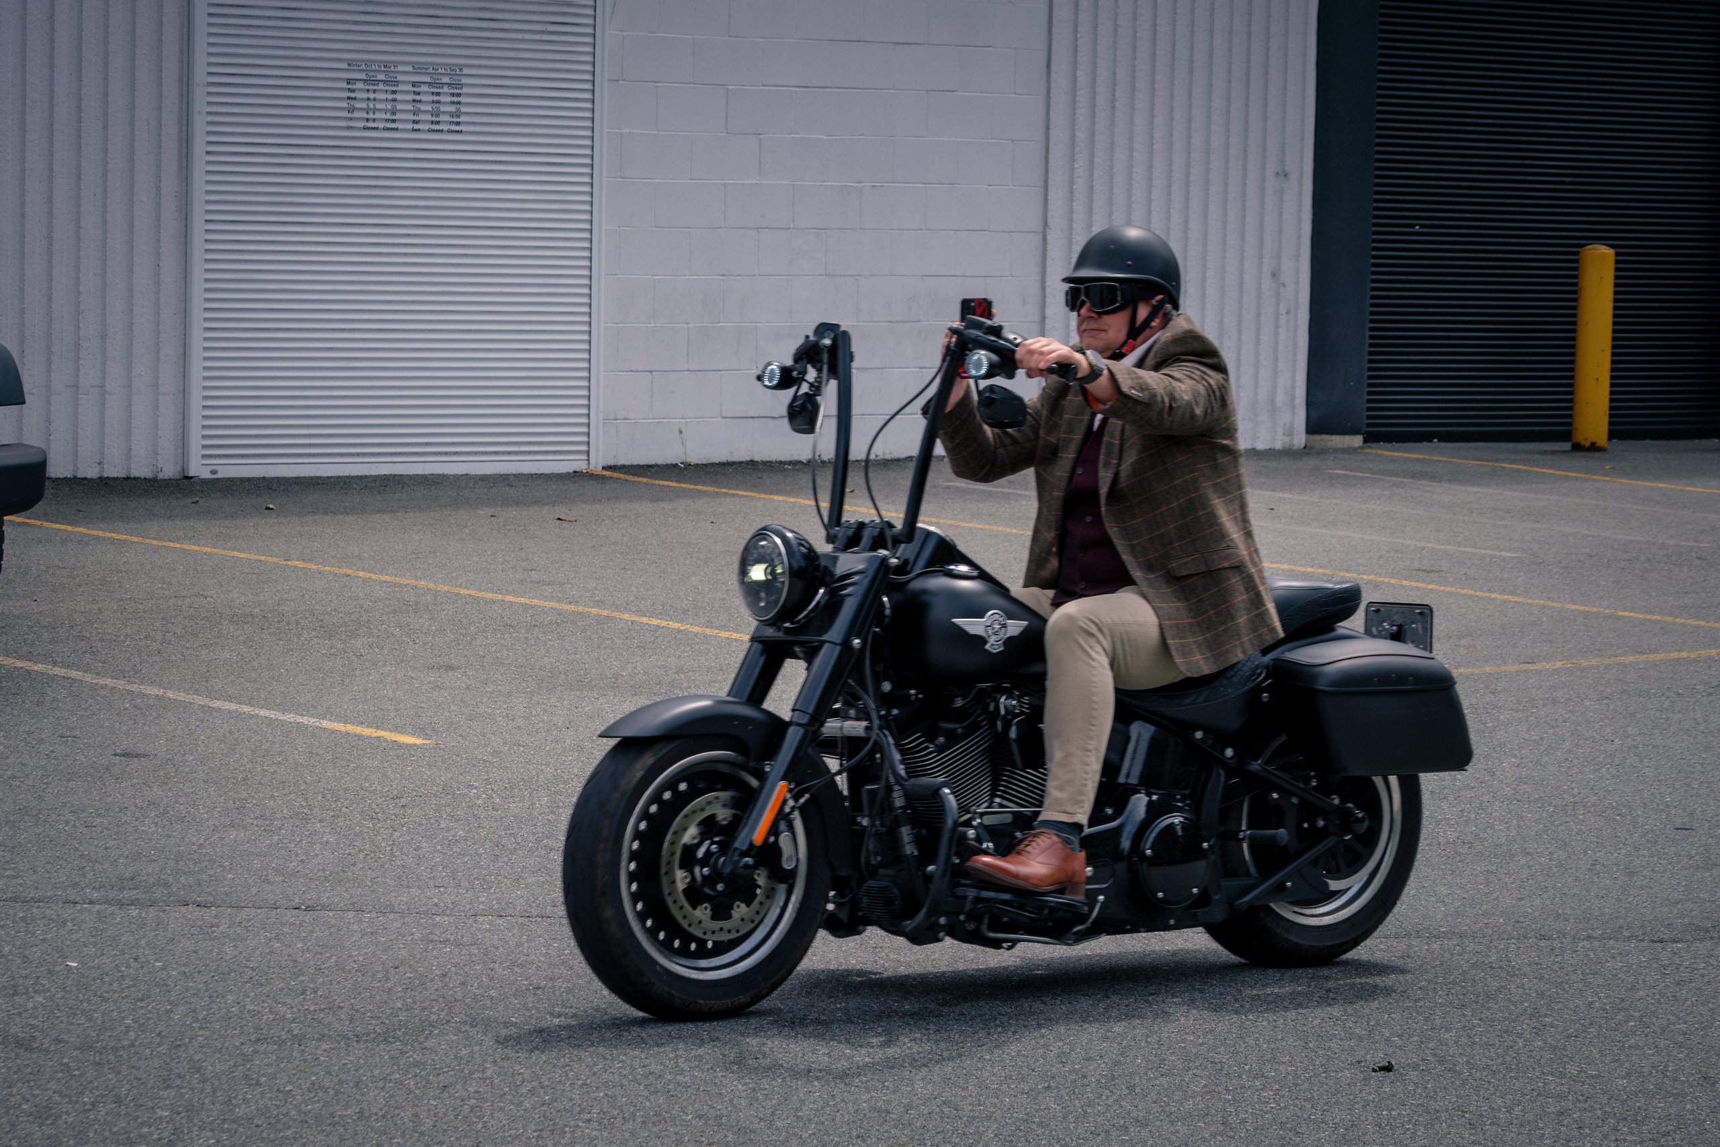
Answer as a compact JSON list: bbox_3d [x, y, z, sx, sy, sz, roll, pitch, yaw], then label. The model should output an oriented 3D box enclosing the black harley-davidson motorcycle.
[{"bbox_3d":[0.361,0.179,9.483,2.320,1.481,0.916,-2,2,-33],"label":"black harley-davidson motorcycle"}]

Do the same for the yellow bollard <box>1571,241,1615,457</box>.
[{"bbox_3d":[3.611,-1.109,21.160,0.170,1.008,0.170,1,5,0],"label":"yellow bollard"}]

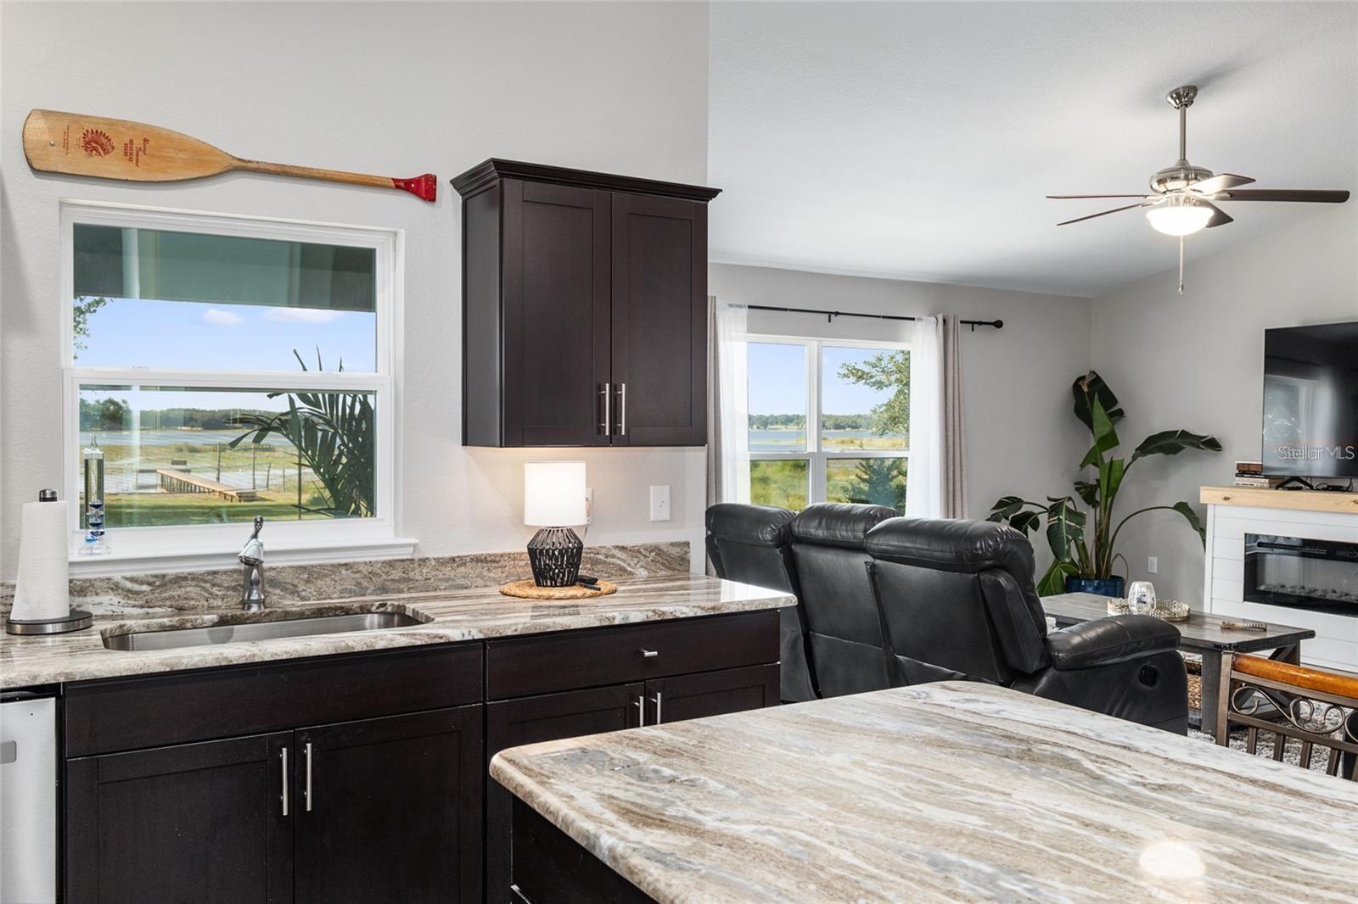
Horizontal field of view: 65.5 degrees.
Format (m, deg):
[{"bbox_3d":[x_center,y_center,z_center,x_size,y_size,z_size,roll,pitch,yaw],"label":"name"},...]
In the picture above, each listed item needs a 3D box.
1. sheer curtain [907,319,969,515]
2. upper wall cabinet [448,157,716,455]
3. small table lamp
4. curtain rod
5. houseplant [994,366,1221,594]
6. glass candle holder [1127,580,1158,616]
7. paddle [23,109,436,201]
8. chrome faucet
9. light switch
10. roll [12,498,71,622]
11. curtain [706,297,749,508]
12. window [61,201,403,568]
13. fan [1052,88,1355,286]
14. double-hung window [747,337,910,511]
[{"bbox_3d":[1.734,0.178,7.091,0.535,2.180,0.130,0,1,-30],"label":"sheer curtain"},{"bbox_3d":[-0.280,-0.422,3.283,0.755,0.805,0.355,0,1,-30],"label":"upper wall cabinet"},{"bbox_3d":[-0.384,0.220,3.265,0.192,0.377,0.192,0,1,0],"label":"small table lamp"},{"bbox_3d":[0.943,-0.879,6.641,3.050,0.070,0.100,0,1,-30],"label":"curtain rod"},{"bbox_3d":[2.781,0.362,7.080,1.390,1.835,1.020,0,1,-30],"label":"houseplant"},{"bbox_3d":[2.317,0.737,5.281,0.132,0.170,0.132,-1,2,-31],"label":"glass candle holder"},{"bbox_3d":[-1.191,-0.792,2.921,1.055,0.164,0.040,0,1,-30],"label":"paddle"},{"bbox_3d":[-1.144,0.307,2.836,0.065,0.250,0.200,0,2,-24],"label":"chrome faucet"},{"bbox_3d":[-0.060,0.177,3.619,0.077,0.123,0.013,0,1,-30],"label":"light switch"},{"bbox_3d":[-1.564,0.264,2.591,0.120,0.283,0.120,-1,2,-31],"label":"roll"},{"bbox_3d":[0.168,0.191,6.179,0.570,2.180,0.130,0,1,-30],"label":"curtain"},{"bbox_3d":[-1.230,-0.183,2.987,0.895,0.945,0.110,-1,2,-31],"label":"window"},{"bbox_3d":[2.245,-1.169,4.748,1.270,0.910,1.270,-1,2,-31],"label":"fan"},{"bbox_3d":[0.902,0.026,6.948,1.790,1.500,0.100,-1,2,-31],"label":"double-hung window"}]

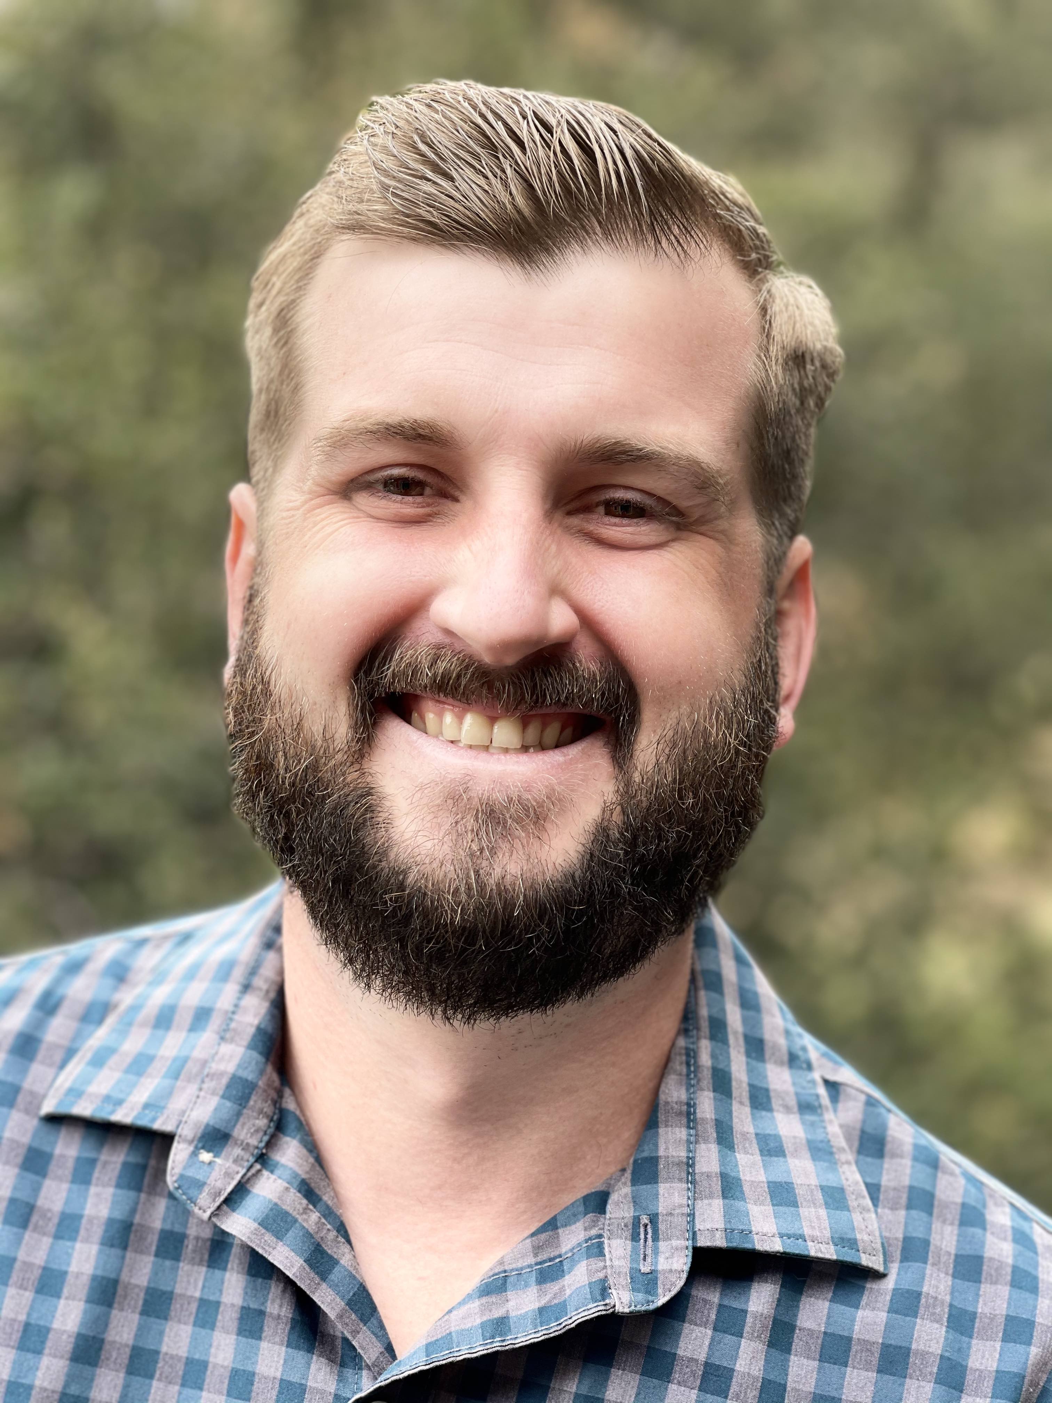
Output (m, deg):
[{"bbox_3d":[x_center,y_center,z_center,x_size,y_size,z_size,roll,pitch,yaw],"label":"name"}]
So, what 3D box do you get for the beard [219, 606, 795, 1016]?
[{"bbox_3d":[-0.011,0.026,0.778,0.172,0.137,0.110,5,-3,0],"label":"beard"}]

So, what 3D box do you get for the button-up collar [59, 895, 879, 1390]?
[{"bbox_3d":[-0.016,0.133,0.876,0.272,0.169,0.151,5,-2,2],"label":"button-up collar"}]

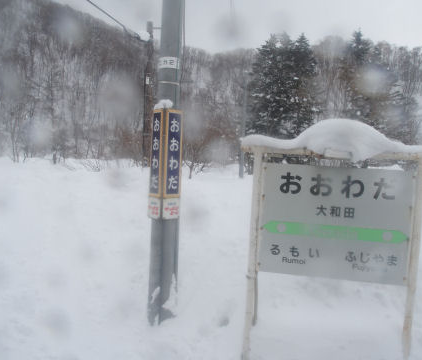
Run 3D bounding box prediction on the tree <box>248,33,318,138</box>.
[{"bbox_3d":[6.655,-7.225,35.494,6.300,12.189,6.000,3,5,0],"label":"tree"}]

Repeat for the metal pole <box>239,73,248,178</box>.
[{"bbox_3d":[2.075,-3.326,23.735,0.240,6.373,0.240,3,5,0],"label":"metal pole"}]

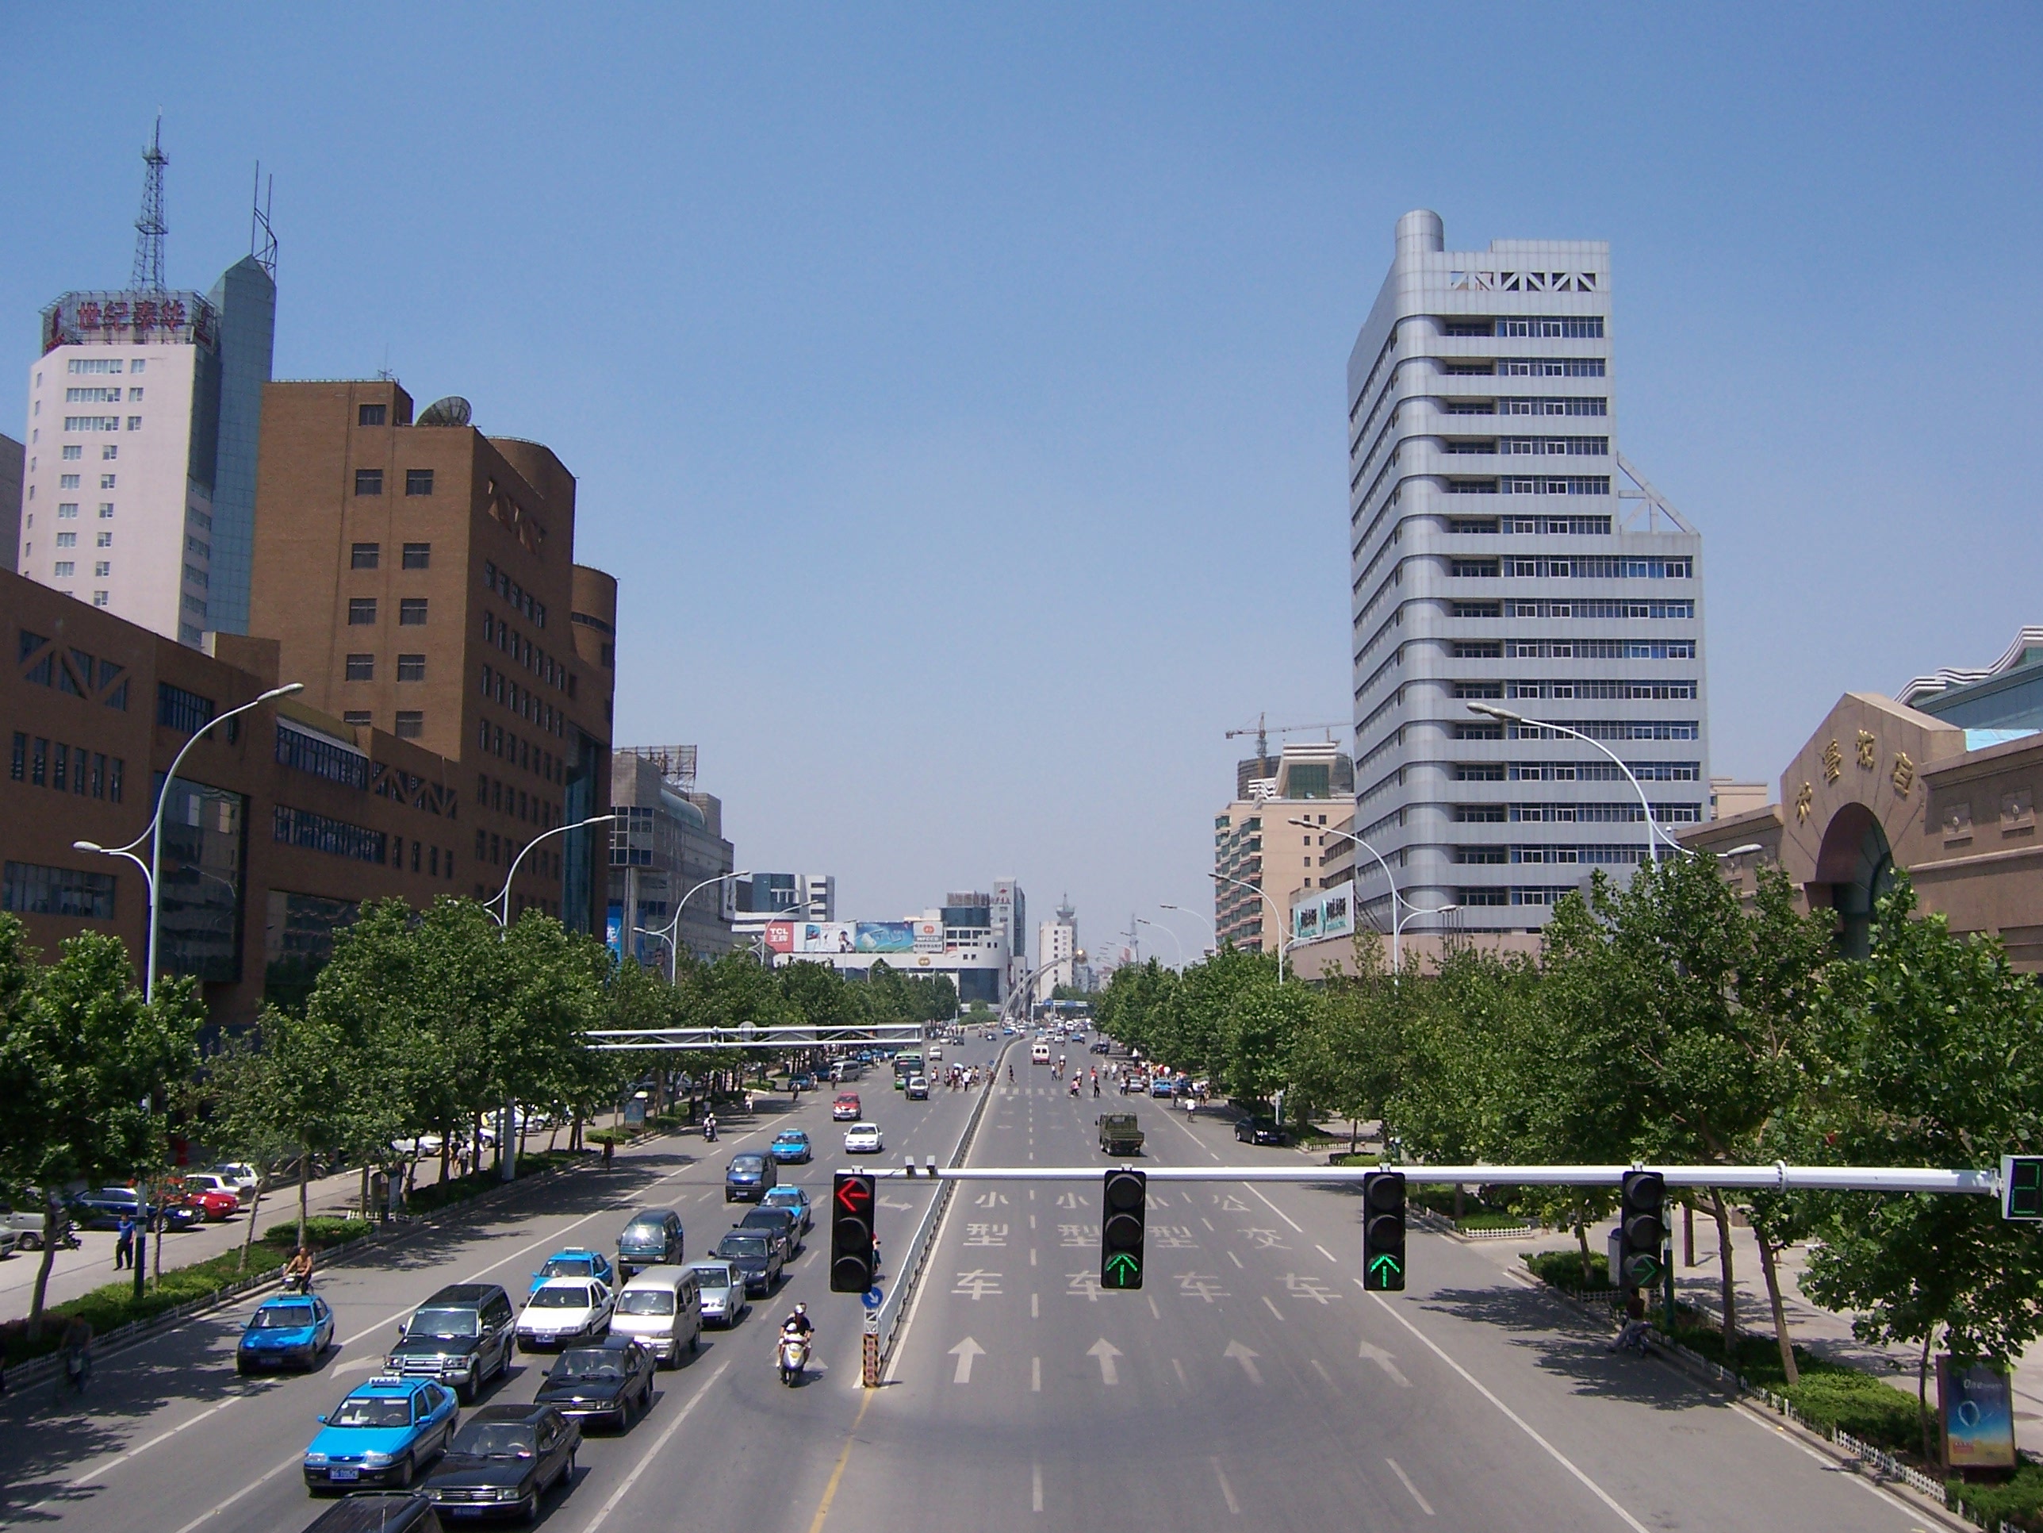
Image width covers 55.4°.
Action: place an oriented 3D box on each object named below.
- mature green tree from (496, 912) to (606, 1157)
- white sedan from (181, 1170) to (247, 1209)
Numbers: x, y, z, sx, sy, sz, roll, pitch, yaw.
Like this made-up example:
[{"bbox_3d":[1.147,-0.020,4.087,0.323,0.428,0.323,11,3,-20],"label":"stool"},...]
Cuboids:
[{"bbox_3d":[-24.842,14.039,102.763,5.820,12.810,5.820,0,-7,0],"label":"mature green tree"},{"bbox_3d":[-33.879,17.332,79.063,4.300,1.430,1.700,0,-7,0],"label":"white sedan"}]

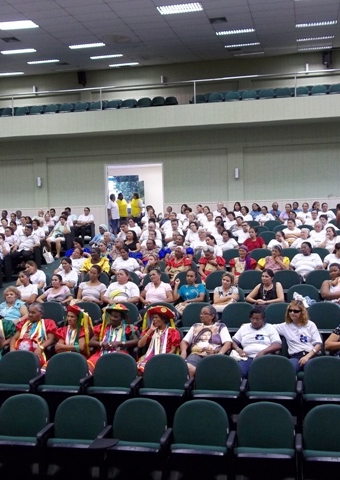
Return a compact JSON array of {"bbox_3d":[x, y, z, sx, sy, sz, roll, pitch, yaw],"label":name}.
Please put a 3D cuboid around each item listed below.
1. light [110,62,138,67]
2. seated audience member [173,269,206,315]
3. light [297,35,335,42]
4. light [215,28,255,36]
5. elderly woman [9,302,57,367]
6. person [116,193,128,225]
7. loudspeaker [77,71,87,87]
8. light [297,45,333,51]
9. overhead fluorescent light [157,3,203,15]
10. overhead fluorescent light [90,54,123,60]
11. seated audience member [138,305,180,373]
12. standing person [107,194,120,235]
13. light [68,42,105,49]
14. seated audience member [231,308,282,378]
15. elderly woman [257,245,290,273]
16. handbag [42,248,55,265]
[{"bbox_3d":[-1.792,-6.918,23.238,1.220,0.100,0.620,-1,9,12],"label":"light"},{"bbox_3d":[0.266,1.042,8.417,0.470,1.216,0.780,-1,3,12],"label":"seated audience member"},{"bbox_3d":[4.972,-6.872,20.175,1.220,0.100,0.600,-1,2,11],"label":"light"},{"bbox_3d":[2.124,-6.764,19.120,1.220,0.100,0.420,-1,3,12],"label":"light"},{"bbox_3d":[-1.726,1.396,7.117,0.580,1.200,0.780,-1,3,12],"label":"elderly woman"},{"bbox_3d":[-1.469,-0.685,18.632,0.320,1.600,0.480,0,3,41],"label":"person"},{"bbox_3d":[-3.550,-6.552,24.003,0.350,0.550,0.350,-1,12,18],"label":"loudspeaker"},{"bbox_3d":[5.378,-7.108,21.841,1.220,0.100,0.620,-1,9,12],"label":"light"},{"bbox_3d":[0.286,-6.557,16.666,1.220,0.100,0.620,-1,3,12],"label":"overhead fluorescent light"},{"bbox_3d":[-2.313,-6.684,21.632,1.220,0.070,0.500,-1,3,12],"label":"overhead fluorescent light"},{"bbox_3d":[-0.150,1.372,6.610,0.500,1.201,0.780,-1,3,12],"label":"seated audience member"},{"bbox_3d":[-1.870,-0.698,19.894,0.320,1.660,0.460,-3,3,-25],"label":"standing person"},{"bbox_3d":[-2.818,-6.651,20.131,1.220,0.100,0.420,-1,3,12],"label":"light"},{"bbox_3d":[0.993,1.393,6.646,0.580,1.168,0.800,-1,3,11],"label":"seated audience member"},{"bbox_3d":[1.746,0.707,9.994,0.500,1.198,0.780,-1,3,12],"label":"elderly woman"},{"bbox_3d":[-3.220,0.428,15.577,0.300,0.400,0.140,-2,3,-8],"label":"handbag"}]

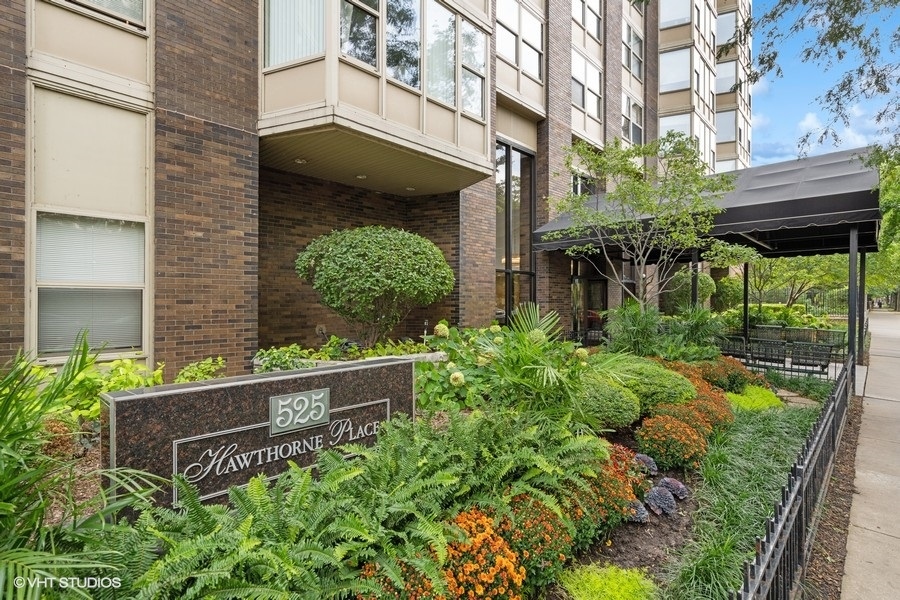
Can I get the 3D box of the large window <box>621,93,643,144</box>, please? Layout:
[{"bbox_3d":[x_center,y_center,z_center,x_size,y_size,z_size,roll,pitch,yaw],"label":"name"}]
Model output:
[{"bbox_3d":[6.729,-6.570,15.659,2.050,1.620,0.120,0,0,-45],"label":"large window"}]

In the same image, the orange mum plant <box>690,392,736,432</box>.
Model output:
[{"bbox_3d":[2.830,1.230,4.700,0.540,0.390,0.540,0,0,-45],"label":"orange mum plant"}]

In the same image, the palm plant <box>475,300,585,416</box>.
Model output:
[{"bbox_3d":[0.823,0.647,4.400,1.150,1.220,1.100,0,0,0],"label":"palm plant"}]

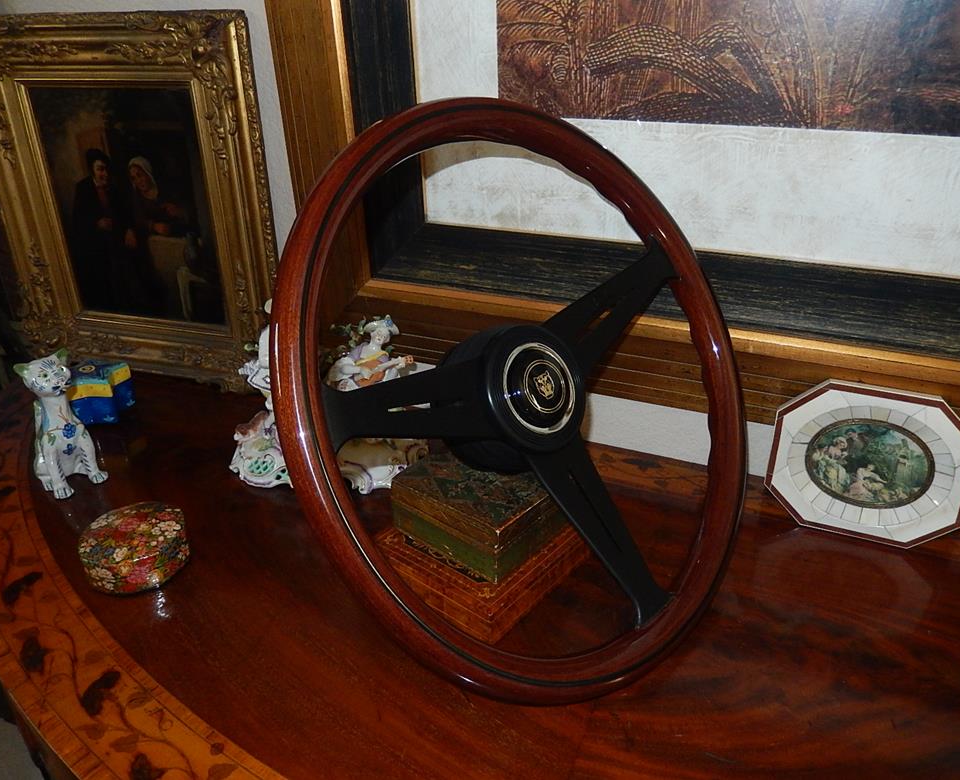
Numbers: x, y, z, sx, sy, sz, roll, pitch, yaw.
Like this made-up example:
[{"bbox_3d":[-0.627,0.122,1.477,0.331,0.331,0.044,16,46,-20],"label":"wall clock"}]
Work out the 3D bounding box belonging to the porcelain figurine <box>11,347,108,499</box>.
[{"bbox_3d":[-0.379,0.024,0.663,0.060,0.127,0.064,-24,36,-33],"label":"porcelain figurine"}]

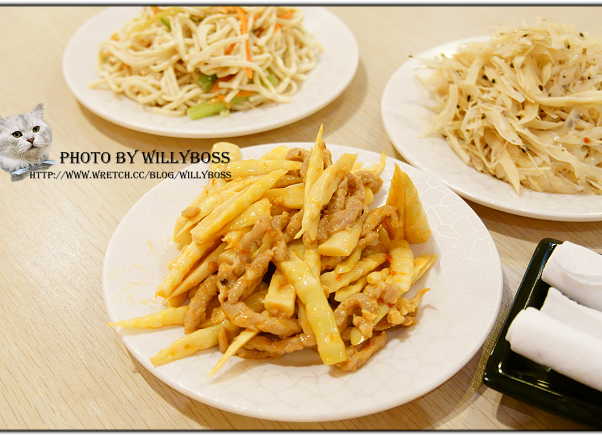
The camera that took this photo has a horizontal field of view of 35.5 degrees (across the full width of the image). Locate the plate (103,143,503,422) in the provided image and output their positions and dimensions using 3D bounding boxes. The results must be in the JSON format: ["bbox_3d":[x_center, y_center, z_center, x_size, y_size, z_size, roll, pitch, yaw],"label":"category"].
[{"bbox_3d":[0.001,0.032,0.536,0.222,0.025,0.222,0,40,0],"label":"plate"}]

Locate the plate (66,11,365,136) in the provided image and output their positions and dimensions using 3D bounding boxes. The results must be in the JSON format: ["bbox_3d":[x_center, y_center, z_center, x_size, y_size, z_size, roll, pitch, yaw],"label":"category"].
[{"bbox_3d":[-0.067,-0.117,0.716,0.222,0.025,0.222,0,40,0],"label":"plate"}]

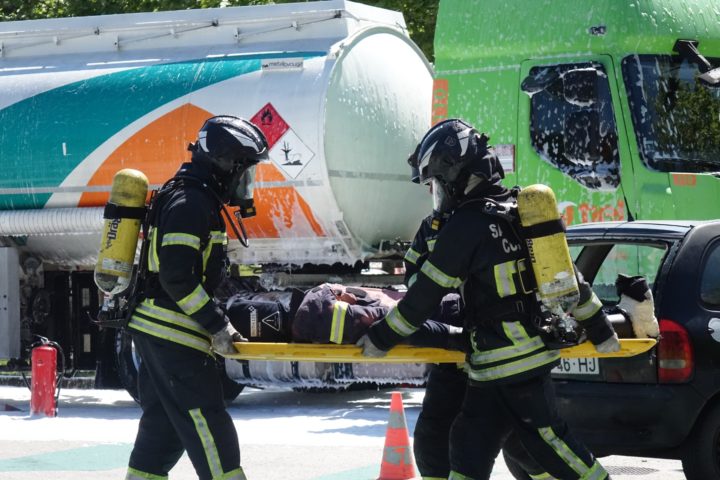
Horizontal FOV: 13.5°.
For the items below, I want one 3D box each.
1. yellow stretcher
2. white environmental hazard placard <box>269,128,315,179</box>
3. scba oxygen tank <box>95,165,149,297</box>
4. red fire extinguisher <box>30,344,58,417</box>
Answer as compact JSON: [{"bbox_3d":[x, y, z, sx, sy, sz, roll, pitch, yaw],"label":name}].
[{"bbox_3d":[0.317,0.460,12.600,1.830,0.065,0.420,1,-1,3],"label":"yellow stretcher"},{"bbox_3d":[-0.548,-0.703,24.700,0.424,0.424,0.015,3,11,30],"label":"white environmental hazard placard"},{"bbox_3d":[-0.989,-0.035,12.600,0.156,0.520,0.156,11,0,-6],"label":"scba oxygen tank"},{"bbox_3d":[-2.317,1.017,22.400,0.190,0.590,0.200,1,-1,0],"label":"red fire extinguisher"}]

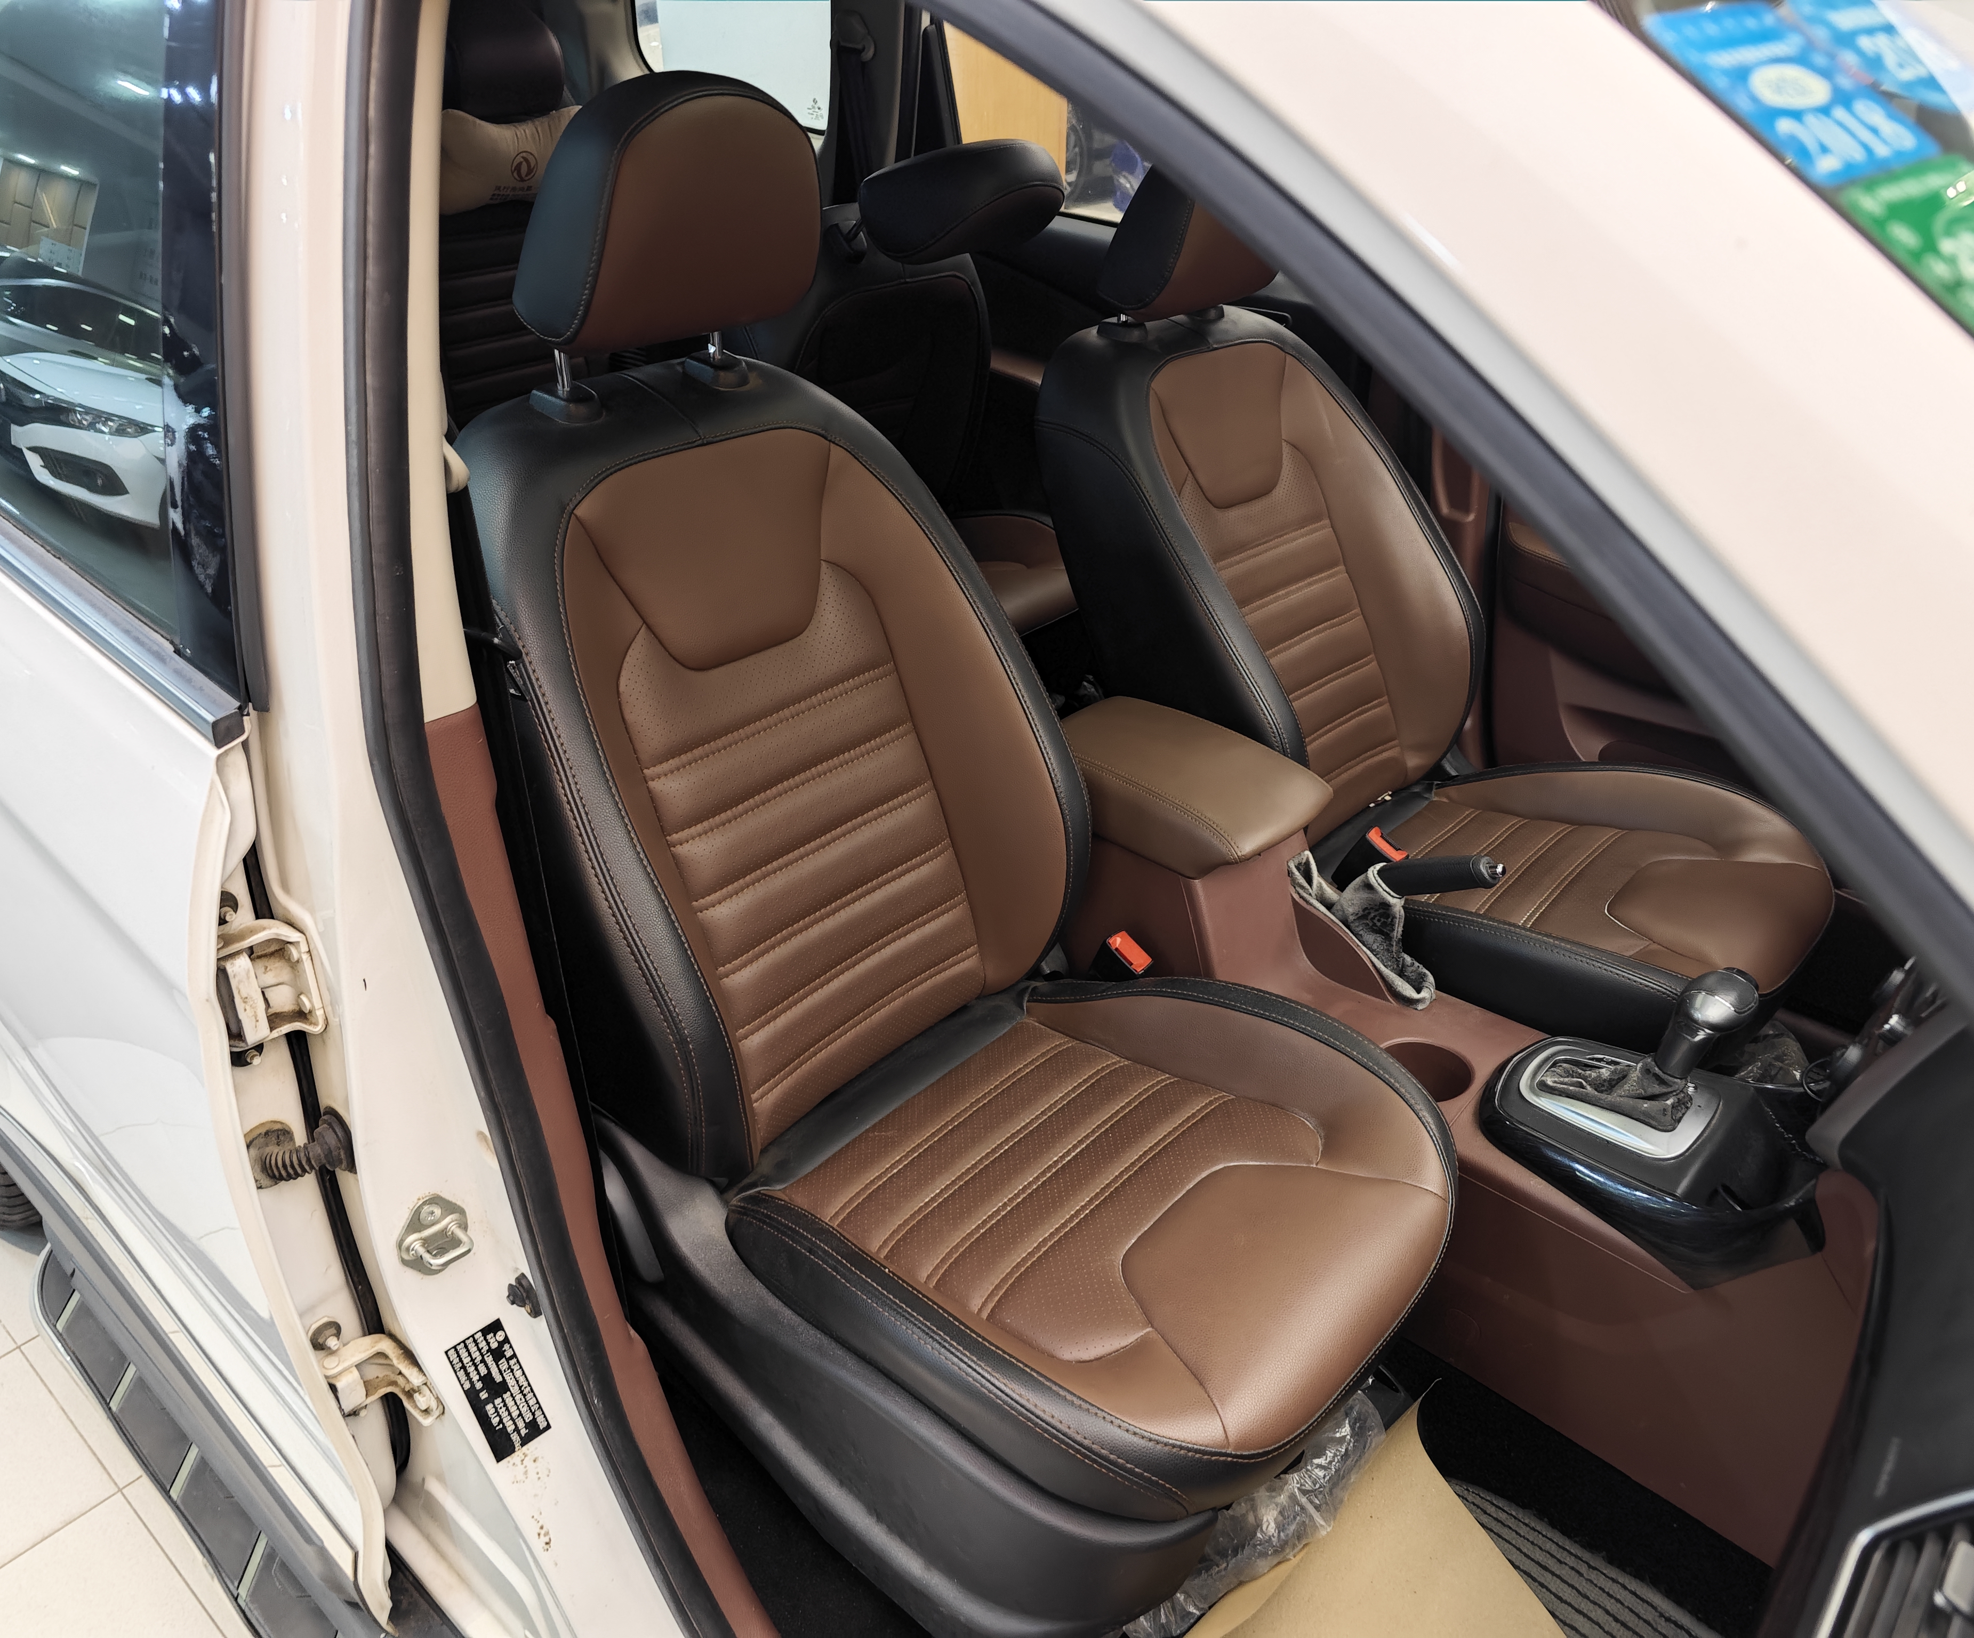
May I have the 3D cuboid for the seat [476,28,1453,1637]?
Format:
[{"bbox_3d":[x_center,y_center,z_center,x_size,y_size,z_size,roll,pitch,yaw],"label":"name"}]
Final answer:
[{"bbox_3d":[-0.021,0.024,1.152,0.880,1.050,0.540,26,38,34],"label":"seat"}]

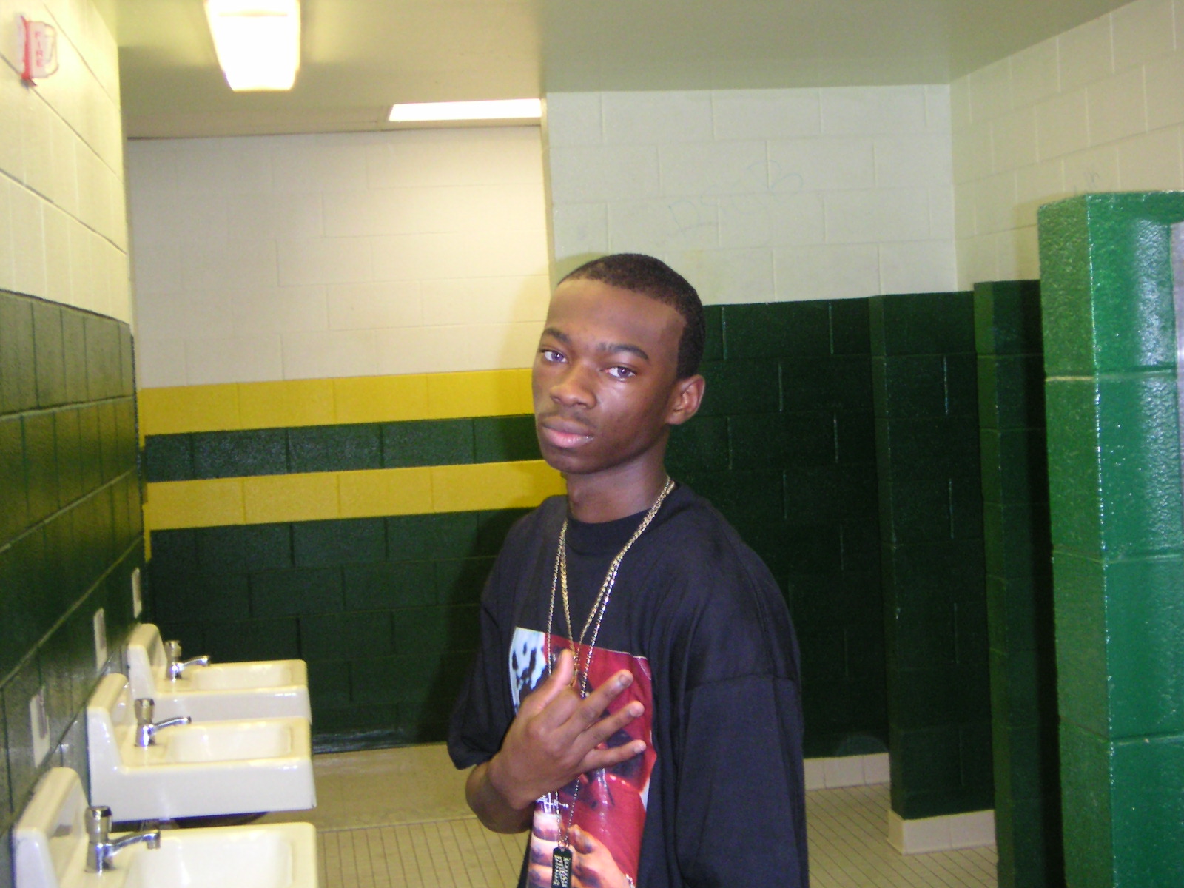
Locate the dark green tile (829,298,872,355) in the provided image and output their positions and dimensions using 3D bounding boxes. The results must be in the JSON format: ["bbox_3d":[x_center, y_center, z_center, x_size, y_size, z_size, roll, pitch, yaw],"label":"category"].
[{"bbox_3d":[1.079,-0.439,6.591,0.398,0.195,0.050,-3,3,-9],"label":"dark green tile"}]

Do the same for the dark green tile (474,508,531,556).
[{"bbox_3d":[-0.293,0.385,7.883,0.398,0.195,0.050,-3,3,-9],"label":"dark green tile"}]

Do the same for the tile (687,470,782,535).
[{"bbox_3d":[0.513,0.205,6.558,0.400,0.198,0.030,-3,3,-9],"label":"tile"}]

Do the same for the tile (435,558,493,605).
[{"bbox_3d":[-0.480,0.598,7.836,0.398,0.197,0.050,-3,3,-9],"label":"tile"}]

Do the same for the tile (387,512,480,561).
[{"bbox_3d":[-0.696,0.405,7.846,0.400,0.198,0.030,-3,3,-9],"label":"tile"}]

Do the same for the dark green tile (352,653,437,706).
[{"bbox_3d":[-0.861,1.026,7.792,0.398,0.197,0.050,-3,3,-9],"label":"dark green tile"}]

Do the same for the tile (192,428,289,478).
[{"bbox_3d":[-1.512,0.045,7.652,0.400,0.197,0.060,-3,3,-9],"label":"tile"}]

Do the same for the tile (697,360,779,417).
[{"bbox_3d":[0.488,-0.203,6.501,0.398,0.195,0.050,-3,3,-9],"label":"tile"}]

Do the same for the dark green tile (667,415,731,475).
[{"bbox_3d":[0.302,0.015,6.515,0.400,0.198,0.030,-3,3,-9],"label":"dark green tile"}]

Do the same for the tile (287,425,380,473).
[{"bbox_3d":[-1.111,0.023,7.715,0.400,0.197,0.060,-3,3,-9],"label":"tile"}]

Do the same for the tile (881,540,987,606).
[{"bbox_3d":[1.170,0.418,5.864,0.398,0.197,0.140,-3,3,-9],"label":"tile"}]

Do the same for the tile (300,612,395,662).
[{"bbox_3d":[-1.073,0.834,7.754,0.400,0.197,0.060,-3,3,-9],"label":"tile"}]

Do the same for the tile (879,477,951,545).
[{"bbox_3d":[1.068,0.219,5.883,0.197,0.197,0.140,-3,3,-9],"label":"tile"}]

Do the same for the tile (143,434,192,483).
[{"bbox_3d":[-1.814,0.064,7.616,0.195,0.195,0.050,-3,3,-9],"label":"tile"}]

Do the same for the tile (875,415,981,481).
[{"bbox_3d":[1.154,0.012,5.851,0.398,0.195,0.120,-3,3,-9],"label":"tile"}]

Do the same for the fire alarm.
[{"bbox_3d":[-1.016,-0.724,3.271,0.065,0.115,0.130,-3,3,-9],"label":"fire alarm"}]

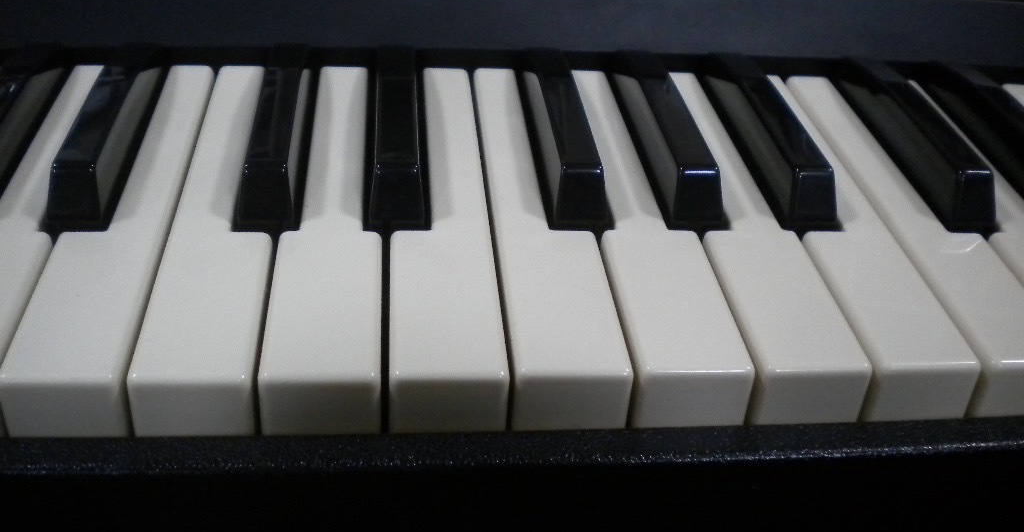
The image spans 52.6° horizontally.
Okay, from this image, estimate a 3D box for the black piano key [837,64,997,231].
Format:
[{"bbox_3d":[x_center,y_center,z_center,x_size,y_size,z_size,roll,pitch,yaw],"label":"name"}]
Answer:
[{"bbox_3d":[0.108,-0.036,0.276,0.012,0.012,0.078,0,35,-6],"label":"black piano key"}]

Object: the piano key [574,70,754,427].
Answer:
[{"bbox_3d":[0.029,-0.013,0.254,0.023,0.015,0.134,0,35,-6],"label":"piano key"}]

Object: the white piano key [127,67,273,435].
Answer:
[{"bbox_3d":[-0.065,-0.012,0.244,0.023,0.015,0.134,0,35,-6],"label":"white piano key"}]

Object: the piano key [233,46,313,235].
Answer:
[{"bbox_3d":[-0.057,-0.036,0.257,0.012,0.012,0.078,0,35,-6],"label":"piano key"}]

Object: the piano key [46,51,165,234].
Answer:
[{"bbox_3d":[-0.098,-0.035,0.252,0.012,0.012,0.078,0,35,-6],"label":"piano key"}]

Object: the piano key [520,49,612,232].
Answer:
[{"bbox_3d":[0.013,-0.036,0.265,0.012,0.012,0.078,0,35,-6],"label":"piano key"}]

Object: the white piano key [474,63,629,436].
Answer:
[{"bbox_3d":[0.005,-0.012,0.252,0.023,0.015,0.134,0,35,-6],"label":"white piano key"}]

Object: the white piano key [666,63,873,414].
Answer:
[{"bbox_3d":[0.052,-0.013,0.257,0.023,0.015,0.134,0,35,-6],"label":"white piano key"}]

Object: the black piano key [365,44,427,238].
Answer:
[{"bbox_3d":[-0.029,-0.036,0.260,0.012,0.012,0.078,0,35,-6],"label":"black piano key"}]

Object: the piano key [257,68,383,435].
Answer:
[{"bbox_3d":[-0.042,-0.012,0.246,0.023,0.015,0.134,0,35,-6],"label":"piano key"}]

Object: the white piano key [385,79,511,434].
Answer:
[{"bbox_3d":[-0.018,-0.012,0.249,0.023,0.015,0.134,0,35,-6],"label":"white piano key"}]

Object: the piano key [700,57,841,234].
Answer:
[{"bbox_3d":[0.068,-0.036,0.271,0.012,0.012,0.078,0,35,-6],"label":"piano key"}]

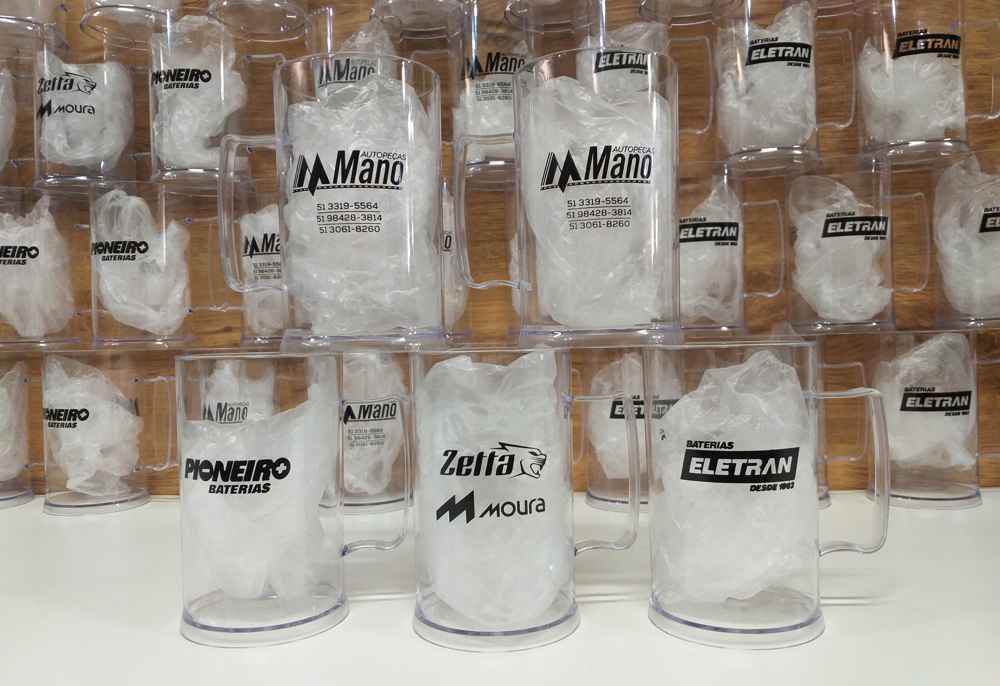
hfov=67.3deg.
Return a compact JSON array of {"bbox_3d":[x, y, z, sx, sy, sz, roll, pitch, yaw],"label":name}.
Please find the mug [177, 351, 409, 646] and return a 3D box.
[{"bbox_3d":[-0.113,0.078,0.418,0.123,0.145,0.090,-1,1,-5],"label":"mug"}]

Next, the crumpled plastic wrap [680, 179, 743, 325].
[{"bbox_3d":[0.174,-0.081,0.687,0.078,0.126,0.076,-1,1,5],"label":"crumpled plastic wrap"}]

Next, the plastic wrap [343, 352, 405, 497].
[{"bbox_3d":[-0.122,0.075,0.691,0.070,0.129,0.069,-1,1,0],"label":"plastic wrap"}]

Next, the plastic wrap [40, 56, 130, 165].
[{"bbox_3d":[-0.396,-0.219,0.729,0.081,0.100,0.076,-1,1,5],"label":"plastic wrap"}]

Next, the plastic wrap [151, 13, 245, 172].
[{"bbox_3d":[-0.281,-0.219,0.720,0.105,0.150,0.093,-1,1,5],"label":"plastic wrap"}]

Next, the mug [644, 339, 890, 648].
[{"bbox_3d":[0.146,0.075,0.414,0.130,0.150,0.093,-1,1,5],"label":"mug"}]

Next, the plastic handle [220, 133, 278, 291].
[{"bbox_3d":[-0.139,-0.073,0.422,0.042,0.090,0.015,-1,1,5],"label":"plastic handle"}]

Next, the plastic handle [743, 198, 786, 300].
[{"bbox_3d":[0.237,-0.084,0.672,0.040,0.087,0.013,-1,1,0],"label":"plastic handle"}]

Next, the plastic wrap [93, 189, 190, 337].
[{"bbox_3d":[-0.337,-0.076,0.707,0.081,0.134,0.074,-1,1,0],"label":"plastic wrap"}]

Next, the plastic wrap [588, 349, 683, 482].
[{"bbox_3d":[0.124,0.065,0.694,0.080,0.113,0.076,-1,1,5],"label":"plastic wrap"}]

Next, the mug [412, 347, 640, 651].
[{"bbox_3d":[0.014,0.075,0.407,0.123,0.145,0.090,-1,1,-8],"label":"mug"}]

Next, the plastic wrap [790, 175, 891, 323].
[{"bbox_3d":[0.304,-0.083,0.670,0.080,0.130,0.074,-1,1,0],"label":"plastic wrap"}]

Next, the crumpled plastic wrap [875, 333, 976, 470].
[{"bbox_3d":[0.377,0.053,0.665,0.079,0.119,0.073,-1,1,0],"label":"crumpled plastic wrap"}]

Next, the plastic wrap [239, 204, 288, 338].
[{"bbox_3d":[-0.200,-0.066,0.717,0.074,0.122,0.074,-1,1,5],"label":"plastic wrap"}]

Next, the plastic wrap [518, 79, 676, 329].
[{"bbox_3d":[0.051,-0.075,0.405,0.079,0.132,0.076,-1,1,0],"label":"plastic wrap"}]

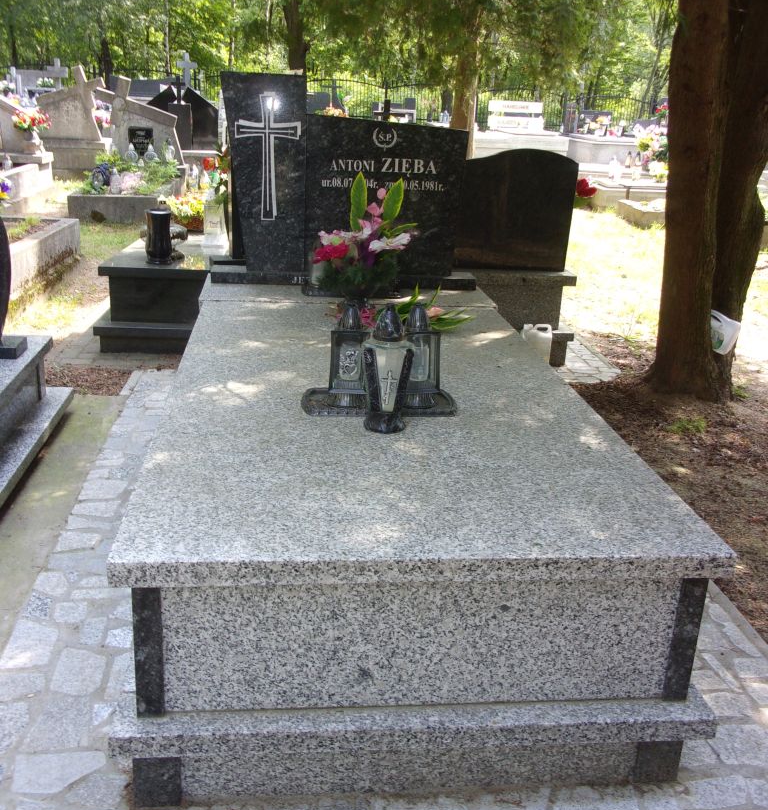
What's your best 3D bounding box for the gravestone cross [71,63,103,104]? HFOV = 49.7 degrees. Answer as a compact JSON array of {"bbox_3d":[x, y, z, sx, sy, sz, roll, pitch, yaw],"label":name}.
[{"bbox_3d":[-3.769,-4.074,10.502,0.388,0.475,0.150,1,21,-8],"label":"gravestone cross"}]

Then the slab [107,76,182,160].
[{"bbox_3d":[-2.973,-3.514,10.239,0.950,1.008,0.250,1,21,-8],"label":"slab"}]

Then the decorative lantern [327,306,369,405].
[{"bbox_3d":[-0.096,-0.143,2.323,0.117,0.290,0.117,1,21,-8],"label":"decorative lantern"}]

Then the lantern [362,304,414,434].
[{"bbox_3d":[0.010,-0.107,2.211,0.138,0.330,0.113,1,21,-8],"label":"lantern"}]

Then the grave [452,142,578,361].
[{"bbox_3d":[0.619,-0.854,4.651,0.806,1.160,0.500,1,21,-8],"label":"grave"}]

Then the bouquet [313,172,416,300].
[{"bbox_3d":[-0.075,-0.658,3.303,0.417,0.501,0.325,1,21,-8],"label":"bouquet"}]

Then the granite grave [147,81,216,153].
[{"bbox_3d":[-3.062,-4.363,12.531,1.100,1.043,0.250,1,21,-8],"label":"granite grave"}]

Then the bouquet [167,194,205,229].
[{"bbox_3d":[-1.320,-1.284,5.481,0.264,0.235,0.200,1,21,-8],"label":"bouquet"}]

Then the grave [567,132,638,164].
[{"bbox_3d":[4.313,-5.234,17.150,1.533,0.562,1.250,1,21,-8],"label":"grave"}]

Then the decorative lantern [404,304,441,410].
[{"bbox_3d":[0.098,-0.145,2.357,0.117,0.293,0.117,1,21,-8],"label":"decorative lantern"}]

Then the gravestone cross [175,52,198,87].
[{"bbox_3d":[-3.815,-6.460,16.051,0.397,0.703,0.125,1,21,-8],"label":"gravestone cross"}]

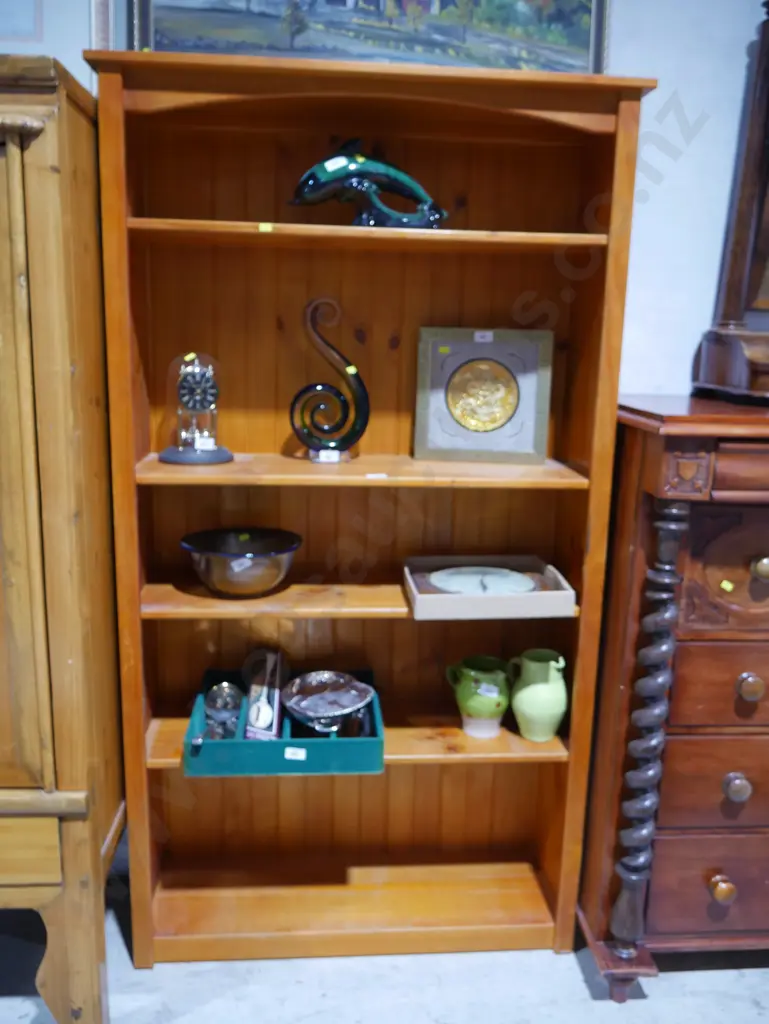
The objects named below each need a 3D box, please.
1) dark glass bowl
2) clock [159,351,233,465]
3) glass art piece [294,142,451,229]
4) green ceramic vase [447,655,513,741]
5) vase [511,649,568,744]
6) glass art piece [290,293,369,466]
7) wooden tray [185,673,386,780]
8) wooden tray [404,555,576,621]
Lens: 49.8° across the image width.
[{"bbox_3d":[-0.304,0.116,1.773,0.255,0.105,0.255,0,12,-5],"label":"dark glass bowl"},{"bbox_3d":[-0.414,-0.229,1.796,0.160,0.231,0.160,-3,12,-19],"label":"clock"},{"bbox_3d":[-0.031,-0.640,1.639,0.317,0.179,0.116,0,11,-5],"label":"glass art piece"},{"bbox_3d":[0.205,0.413,1.869,0.155,0.162,0.118,6,12,22],"label":"green ceramic vase"},{"bbox_3d":[0.334,0.408,1.850,0.149,0.185,0.130,3,12,10],"label":"vase"},{"bbox_3d":[-0.119,-0.288,1.816,0.173,0.353,0.073,0,11,-5],"label":"glass art piece"},{"bbox_3d":[-0.212,0.454,1.818,0.393,0.077,0.341,0,12,-5],"label":"wooden tray"},{"bbox_3d":[0.203,0.157,1.756,0.316,0.052,0.277,0,12,-7],"label":"wooden tray"}]

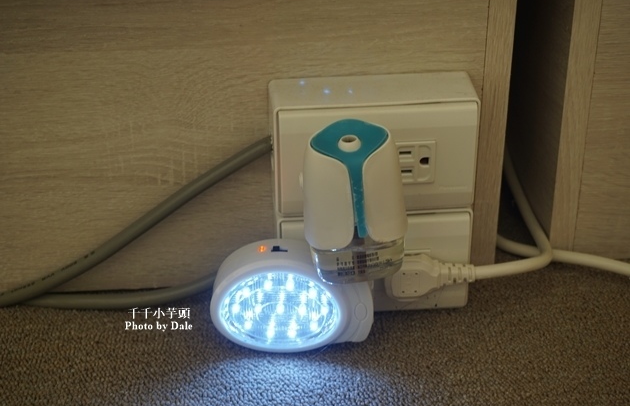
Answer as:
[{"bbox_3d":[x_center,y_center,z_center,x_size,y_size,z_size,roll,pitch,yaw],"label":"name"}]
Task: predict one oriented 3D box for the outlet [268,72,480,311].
[{"bbox_3d":[0.036,-0.003,0.661,0.122,0.146,0.043,-3,29,-3],"label":"outlet"}]

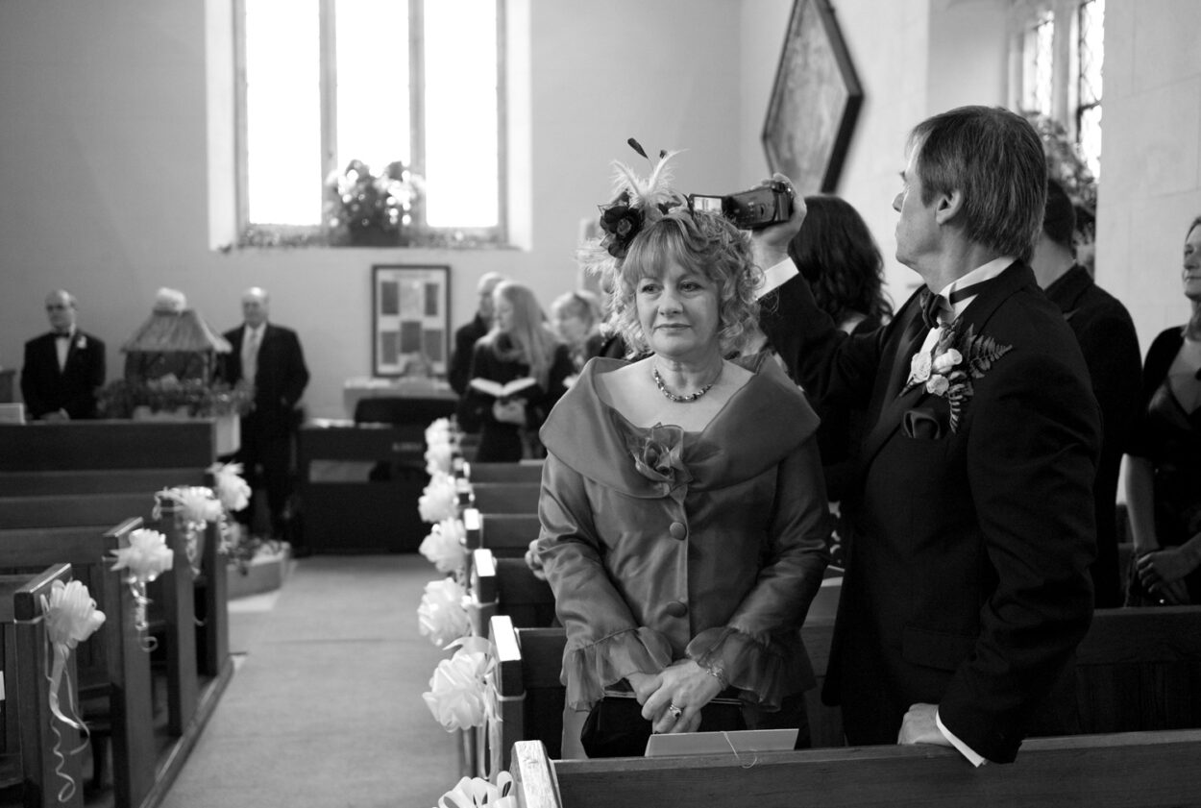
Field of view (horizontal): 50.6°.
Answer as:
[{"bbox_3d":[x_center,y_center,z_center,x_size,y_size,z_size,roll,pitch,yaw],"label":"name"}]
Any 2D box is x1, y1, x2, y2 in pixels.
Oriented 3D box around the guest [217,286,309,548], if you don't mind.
[{"bbox_3d":[-2.313,0.090,8.716,0.580,1.782,0.360,0,3,-7],"label":"guest"}]

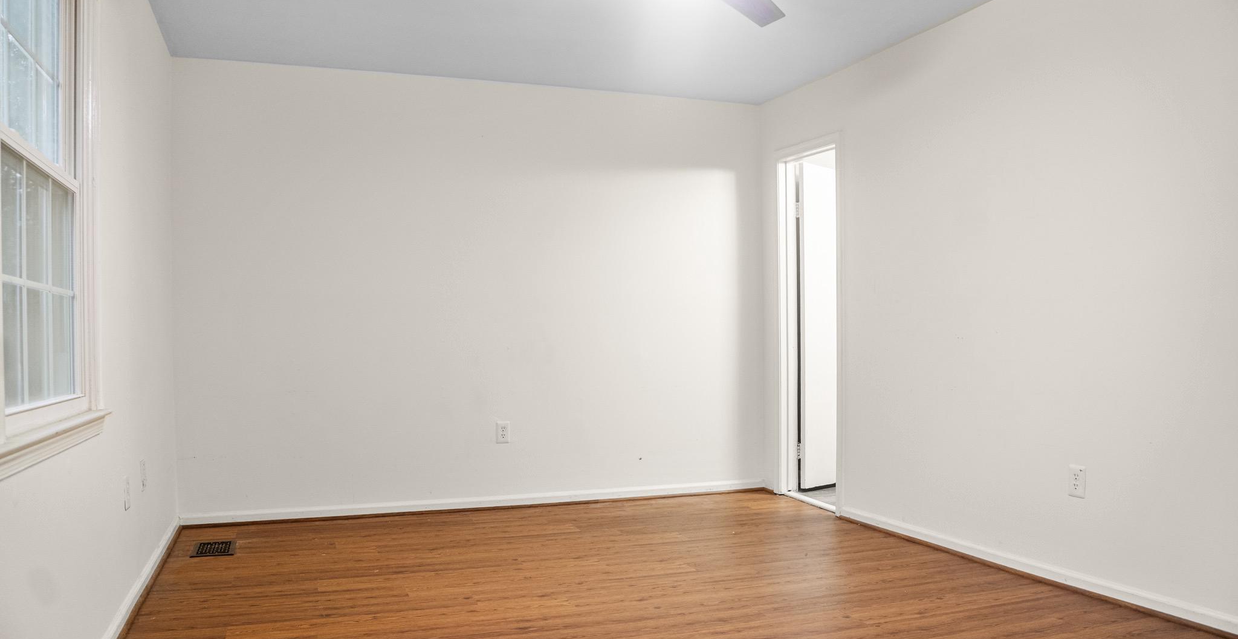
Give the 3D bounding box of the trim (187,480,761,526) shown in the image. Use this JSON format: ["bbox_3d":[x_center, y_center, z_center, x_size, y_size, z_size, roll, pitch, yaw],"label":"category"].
[{"bbox_3d":[-0.685,1.034,4.711,3.310,0.060,0.016,0,-1,-16],"label":"trim"}]

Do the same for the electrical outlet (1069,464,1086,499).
[{"bbox_3d":[1.769,0.627,3.186,0.009,0.121,0.075,0,-1,-23],"label":"electrical outlet"}]

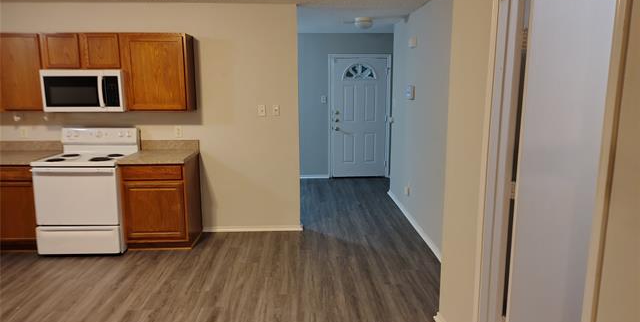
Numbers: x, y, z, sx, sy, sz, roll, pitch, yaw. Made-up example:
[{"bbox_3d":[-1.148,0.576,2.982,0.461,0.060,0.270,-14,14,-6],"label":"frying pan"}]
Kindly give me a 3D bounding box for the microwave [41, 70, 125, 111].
[{"bbox_3d":[-2.297,-0.705,4.467,0.757,0.400,0.400,0,10,-2],"label":"microwave"}]

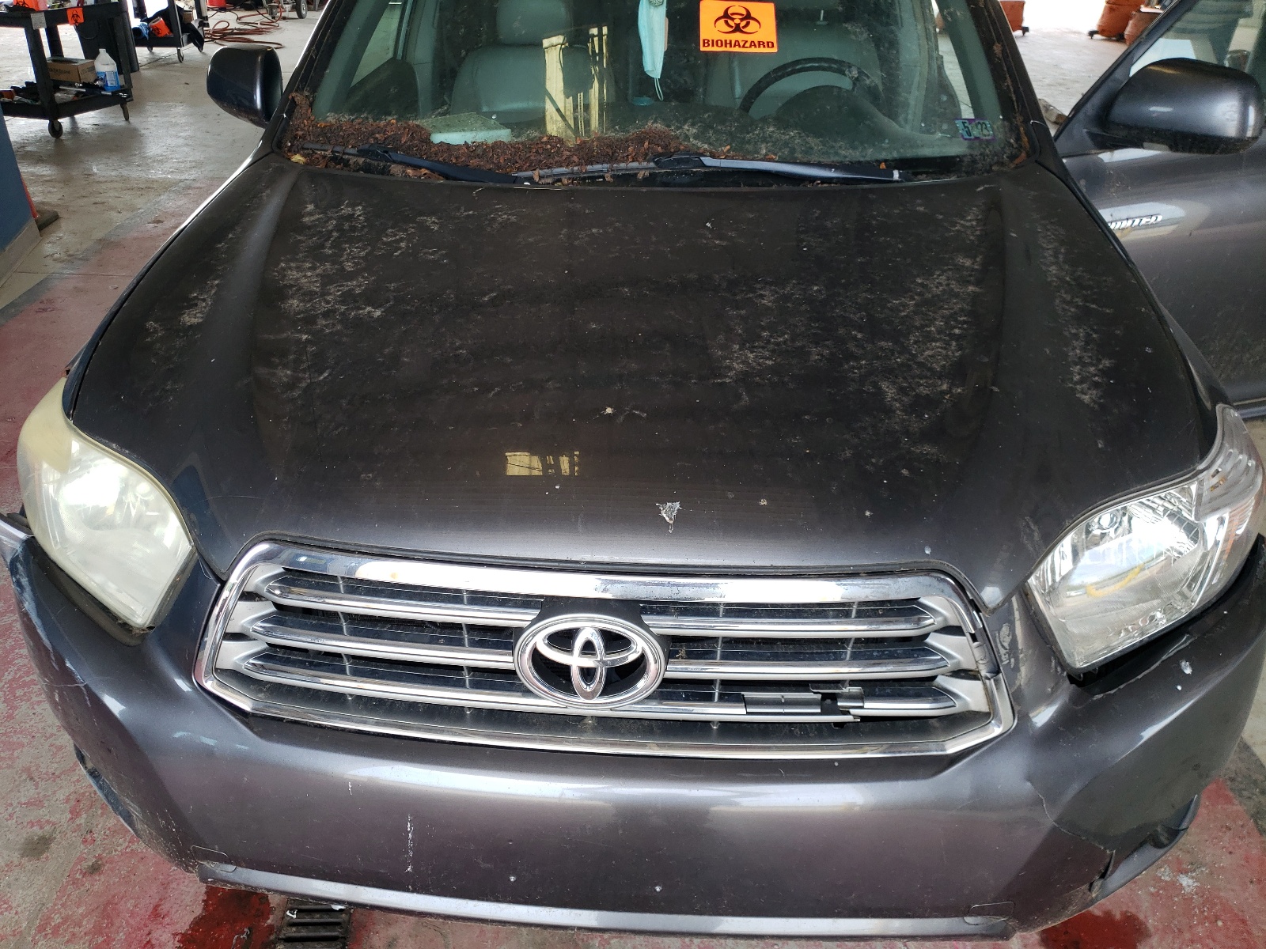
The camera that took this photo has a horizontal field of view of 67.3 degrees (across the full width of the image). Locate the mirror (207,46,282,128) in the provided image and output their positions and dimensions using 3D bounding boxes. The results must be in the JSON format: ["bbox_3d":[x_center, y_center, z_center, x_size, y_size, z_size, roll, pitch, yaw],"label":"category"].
[{"bbox_3d":[-0.914,-0.912,2.253,0.230,0.190,0.150,9,33,15],"label":"mirror"}]

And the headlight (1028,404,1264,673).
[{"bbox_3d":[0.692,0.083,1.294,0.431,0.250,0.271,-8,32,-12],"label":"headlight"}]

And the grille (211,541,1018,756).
[{"bbox_3d":[-0.047,0.216,1.160,1.040,0.260,0.120,2,20,3],"label":"grille"}]

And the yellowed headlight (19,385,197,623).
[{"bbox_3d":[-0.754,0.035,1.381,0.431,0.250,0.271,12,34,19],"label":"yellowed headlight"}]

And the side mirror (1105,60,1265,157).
[{"bbox_3d":[1.164,-0.769,1.997,0.150,0.190,0.240,-20,37,-28],"label":"side mirror"}]

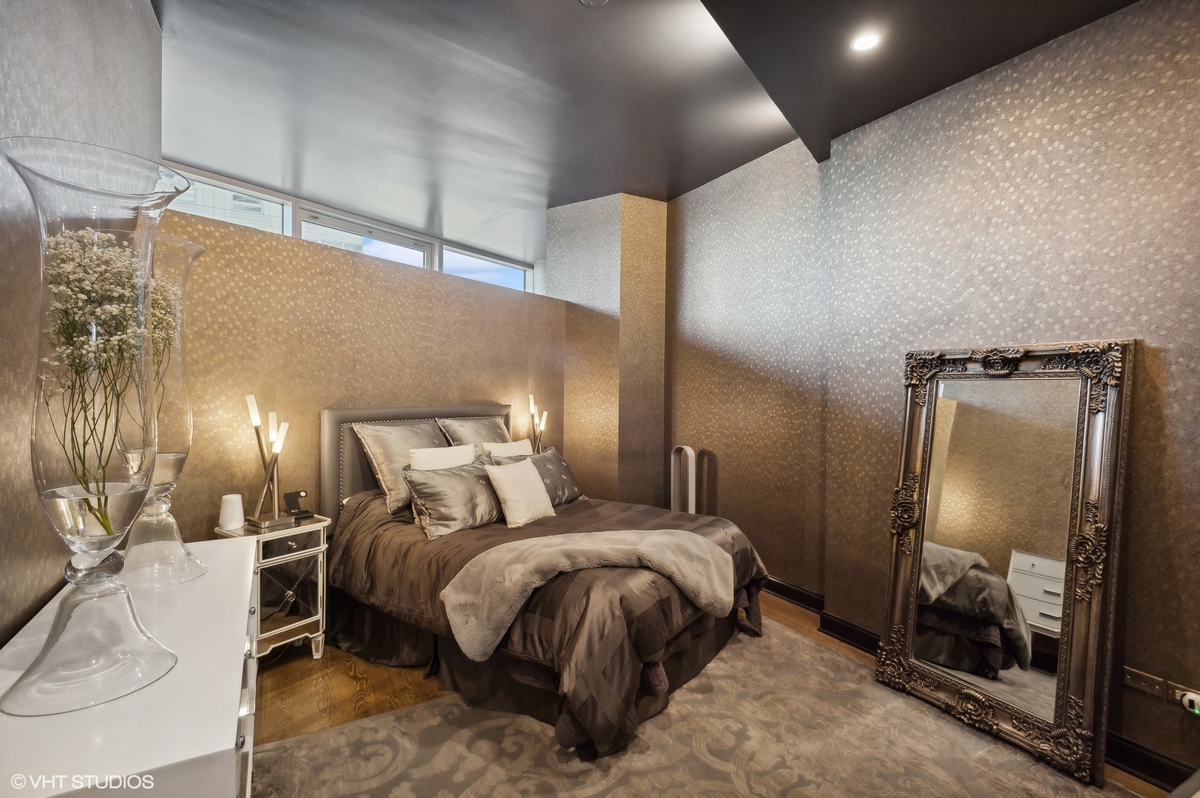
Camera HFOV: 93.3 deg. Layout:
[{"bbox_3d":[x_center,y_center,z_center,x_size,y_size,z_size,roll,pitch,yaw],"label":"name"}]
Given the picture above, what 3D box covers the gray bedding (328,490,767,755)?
[{"bbox_3d":[-0.281,1.016,3.405,2.056,0.797,1.758,1,1,33],"label":"gray bedding"}]

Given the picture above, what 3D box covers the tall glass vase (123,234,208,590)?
[{"bbox_3d":[-1.313,0.036,1.675,0.258,0.990,0.258,1,1,33],"label":"tall glass vase"}]

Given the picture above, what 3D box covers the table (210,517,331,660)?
[{"bbox_3d":[-1.731,1.045,3.035,0.331,0.749,0.459,1,1,33],"label":"table"}]

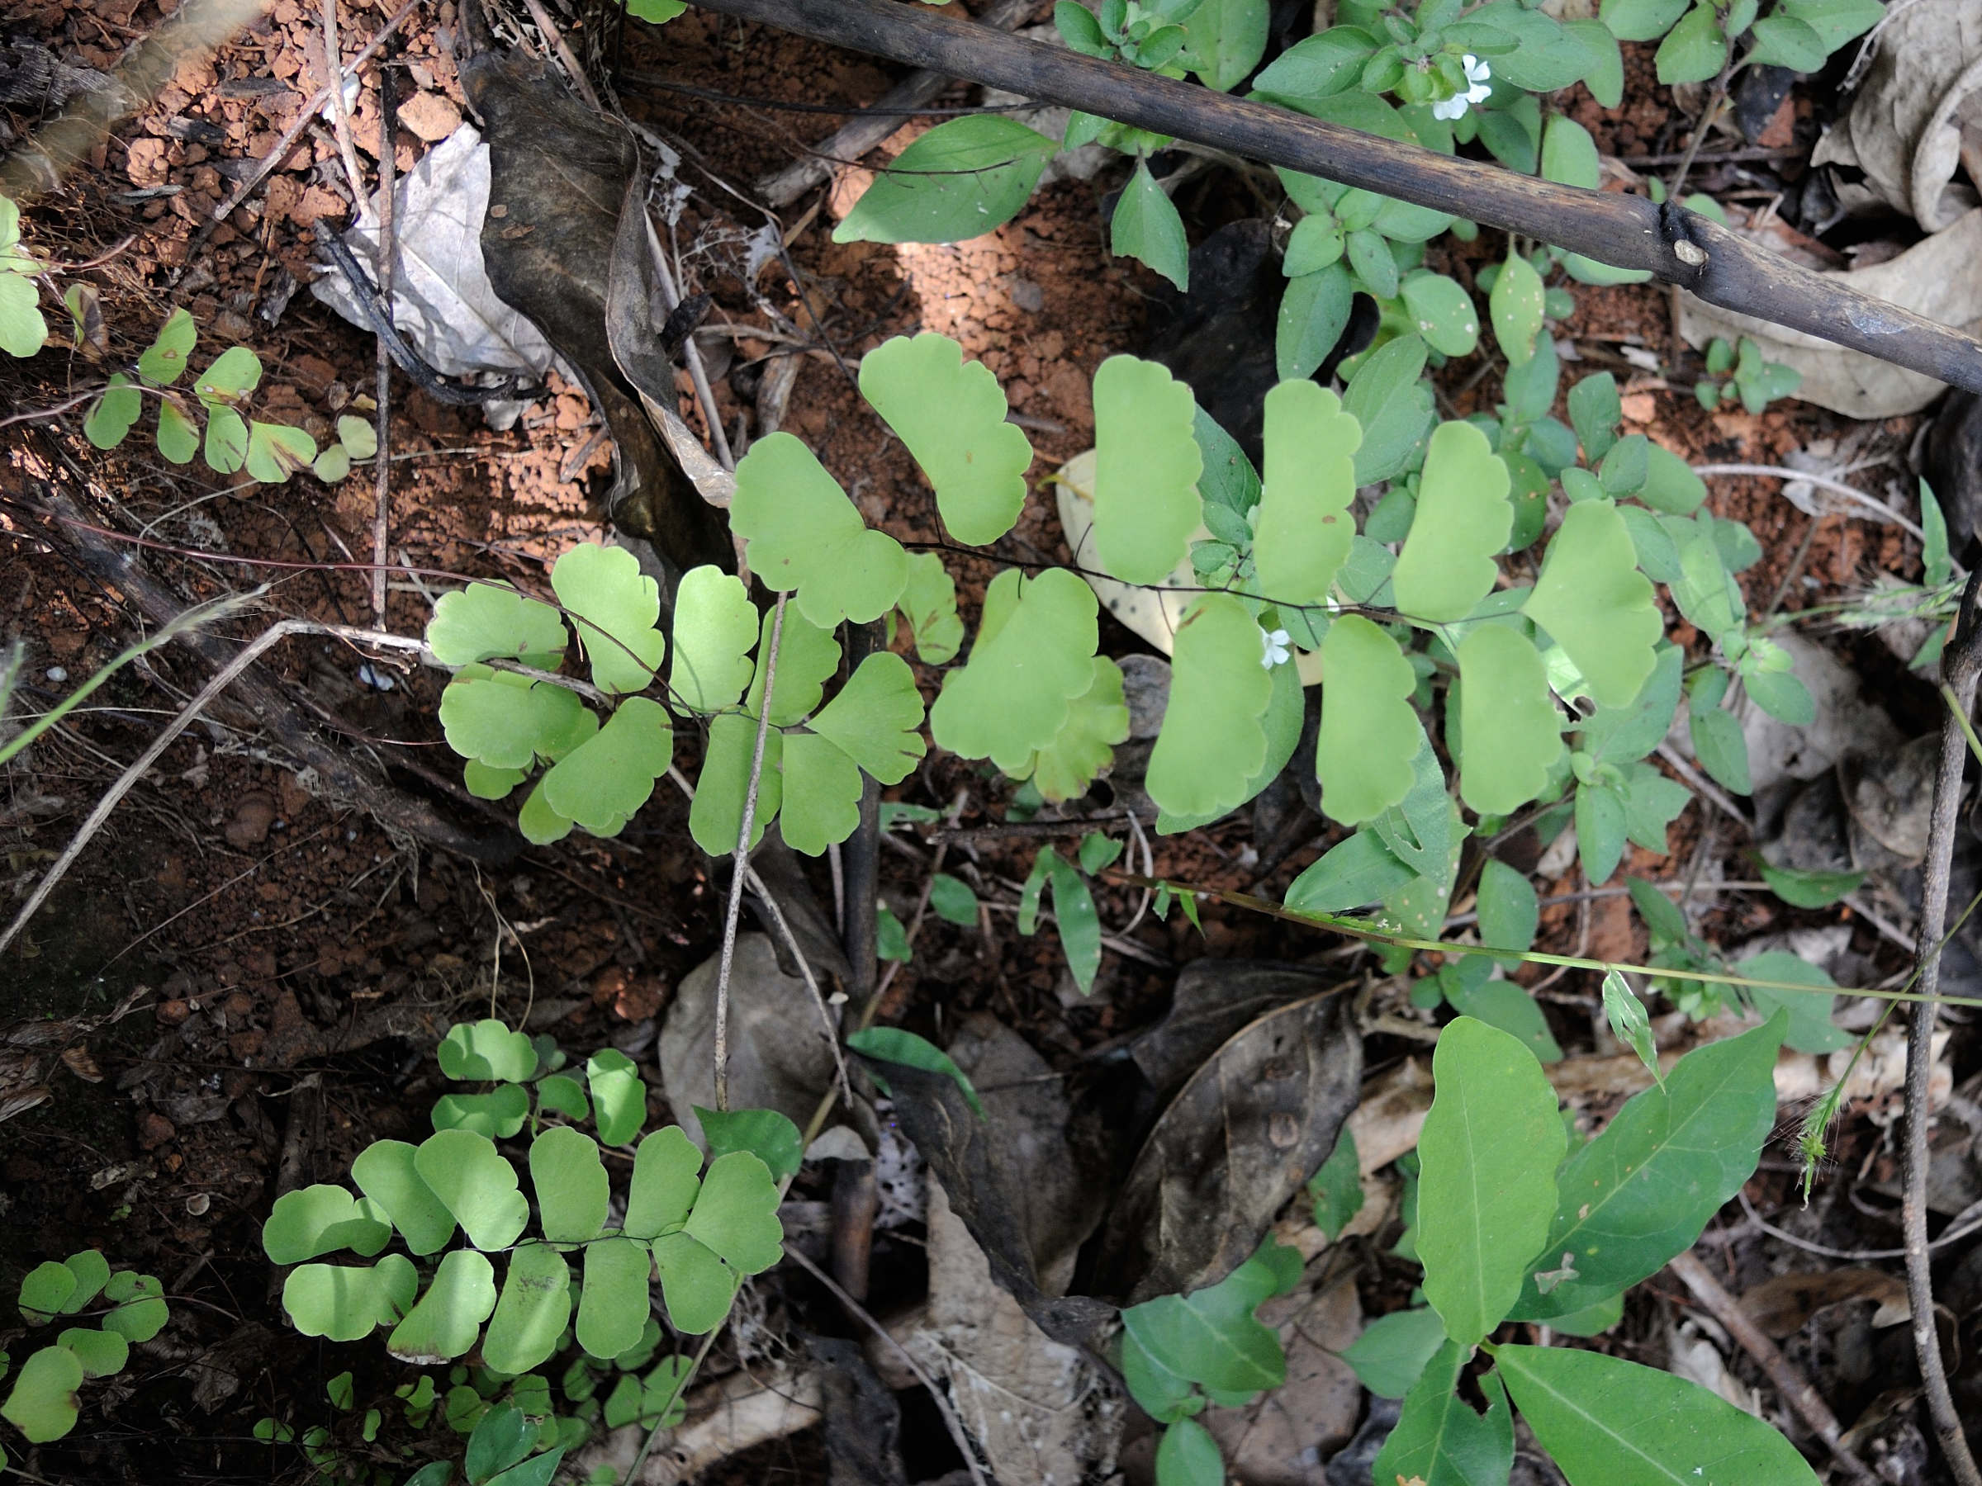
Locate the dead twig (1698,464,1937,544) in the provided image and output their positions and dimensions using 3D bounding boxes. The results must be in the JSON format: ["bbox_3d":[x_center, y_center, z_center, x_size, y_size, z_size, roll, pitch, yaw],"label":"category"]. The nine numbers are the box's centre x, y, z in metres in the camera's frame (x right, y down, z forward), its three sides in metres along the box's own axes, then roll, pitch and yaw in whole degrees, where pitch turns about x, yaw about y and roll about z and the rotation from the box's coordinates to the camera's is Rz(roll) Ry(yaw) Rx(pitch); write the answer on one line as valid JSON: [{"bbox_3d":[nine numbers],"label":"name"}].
[{"bbox_3d":[0.233,-0.070,0.455,0.072,0.008,0.011,19,78,4],"label":"dead twig"}]

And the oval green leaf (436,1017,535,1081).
[{"bbox_3d":[-0.135,0.083,0.430,0.026,0.007,0.017,1,77,0],"label":"oval green leaf"}]

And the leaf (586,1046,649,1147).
[{"bbox_3d":[-0.099,0.095,0.430,0.014,0.007,0.026,-9,77,-2],"label":"leaf"}]

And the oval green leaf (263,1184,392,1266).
[{"bbox_3d":[-0.172,0.124,0.415,0.033,0.008,0.019,-5,77,-1],"label":"oval green leaf"}]

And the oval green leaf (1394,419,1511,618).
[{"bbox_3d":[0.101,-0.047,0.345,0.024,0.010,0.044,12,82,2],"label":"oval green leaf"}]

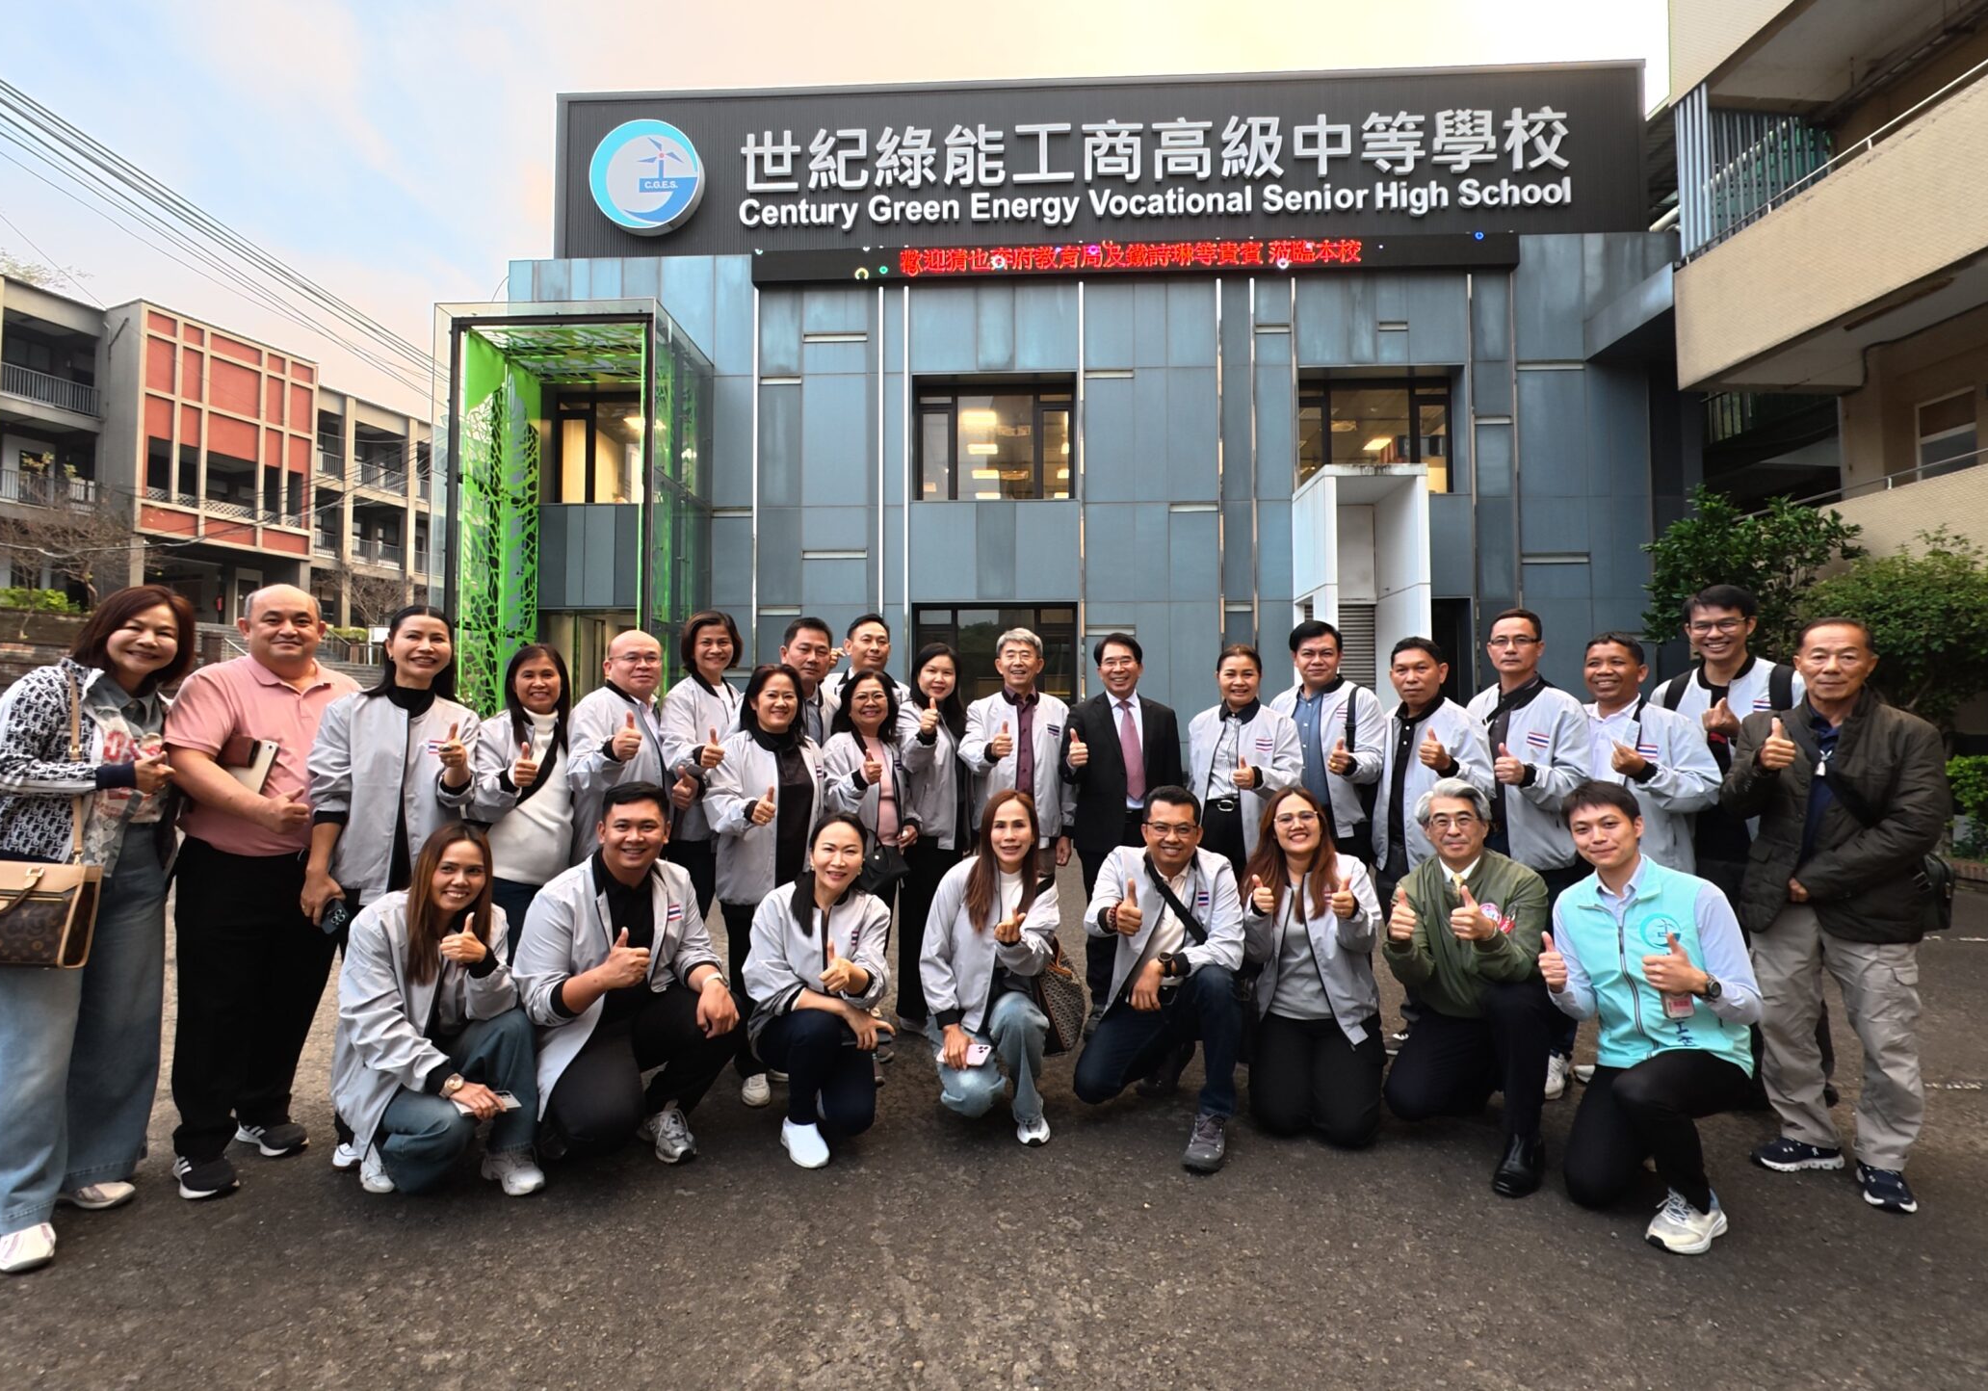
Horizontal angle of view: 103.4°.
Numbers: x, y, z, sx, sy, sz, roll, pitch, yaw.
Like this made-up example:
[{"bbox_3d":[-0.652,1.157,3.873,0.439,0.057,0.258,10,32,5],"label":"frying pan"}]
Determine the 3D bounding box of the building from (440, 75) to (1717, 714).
[{"bbox_3d":[1.500,-4.067,15.730,19.200,11.700,9.600,0,-2,2],"label":"building"}]

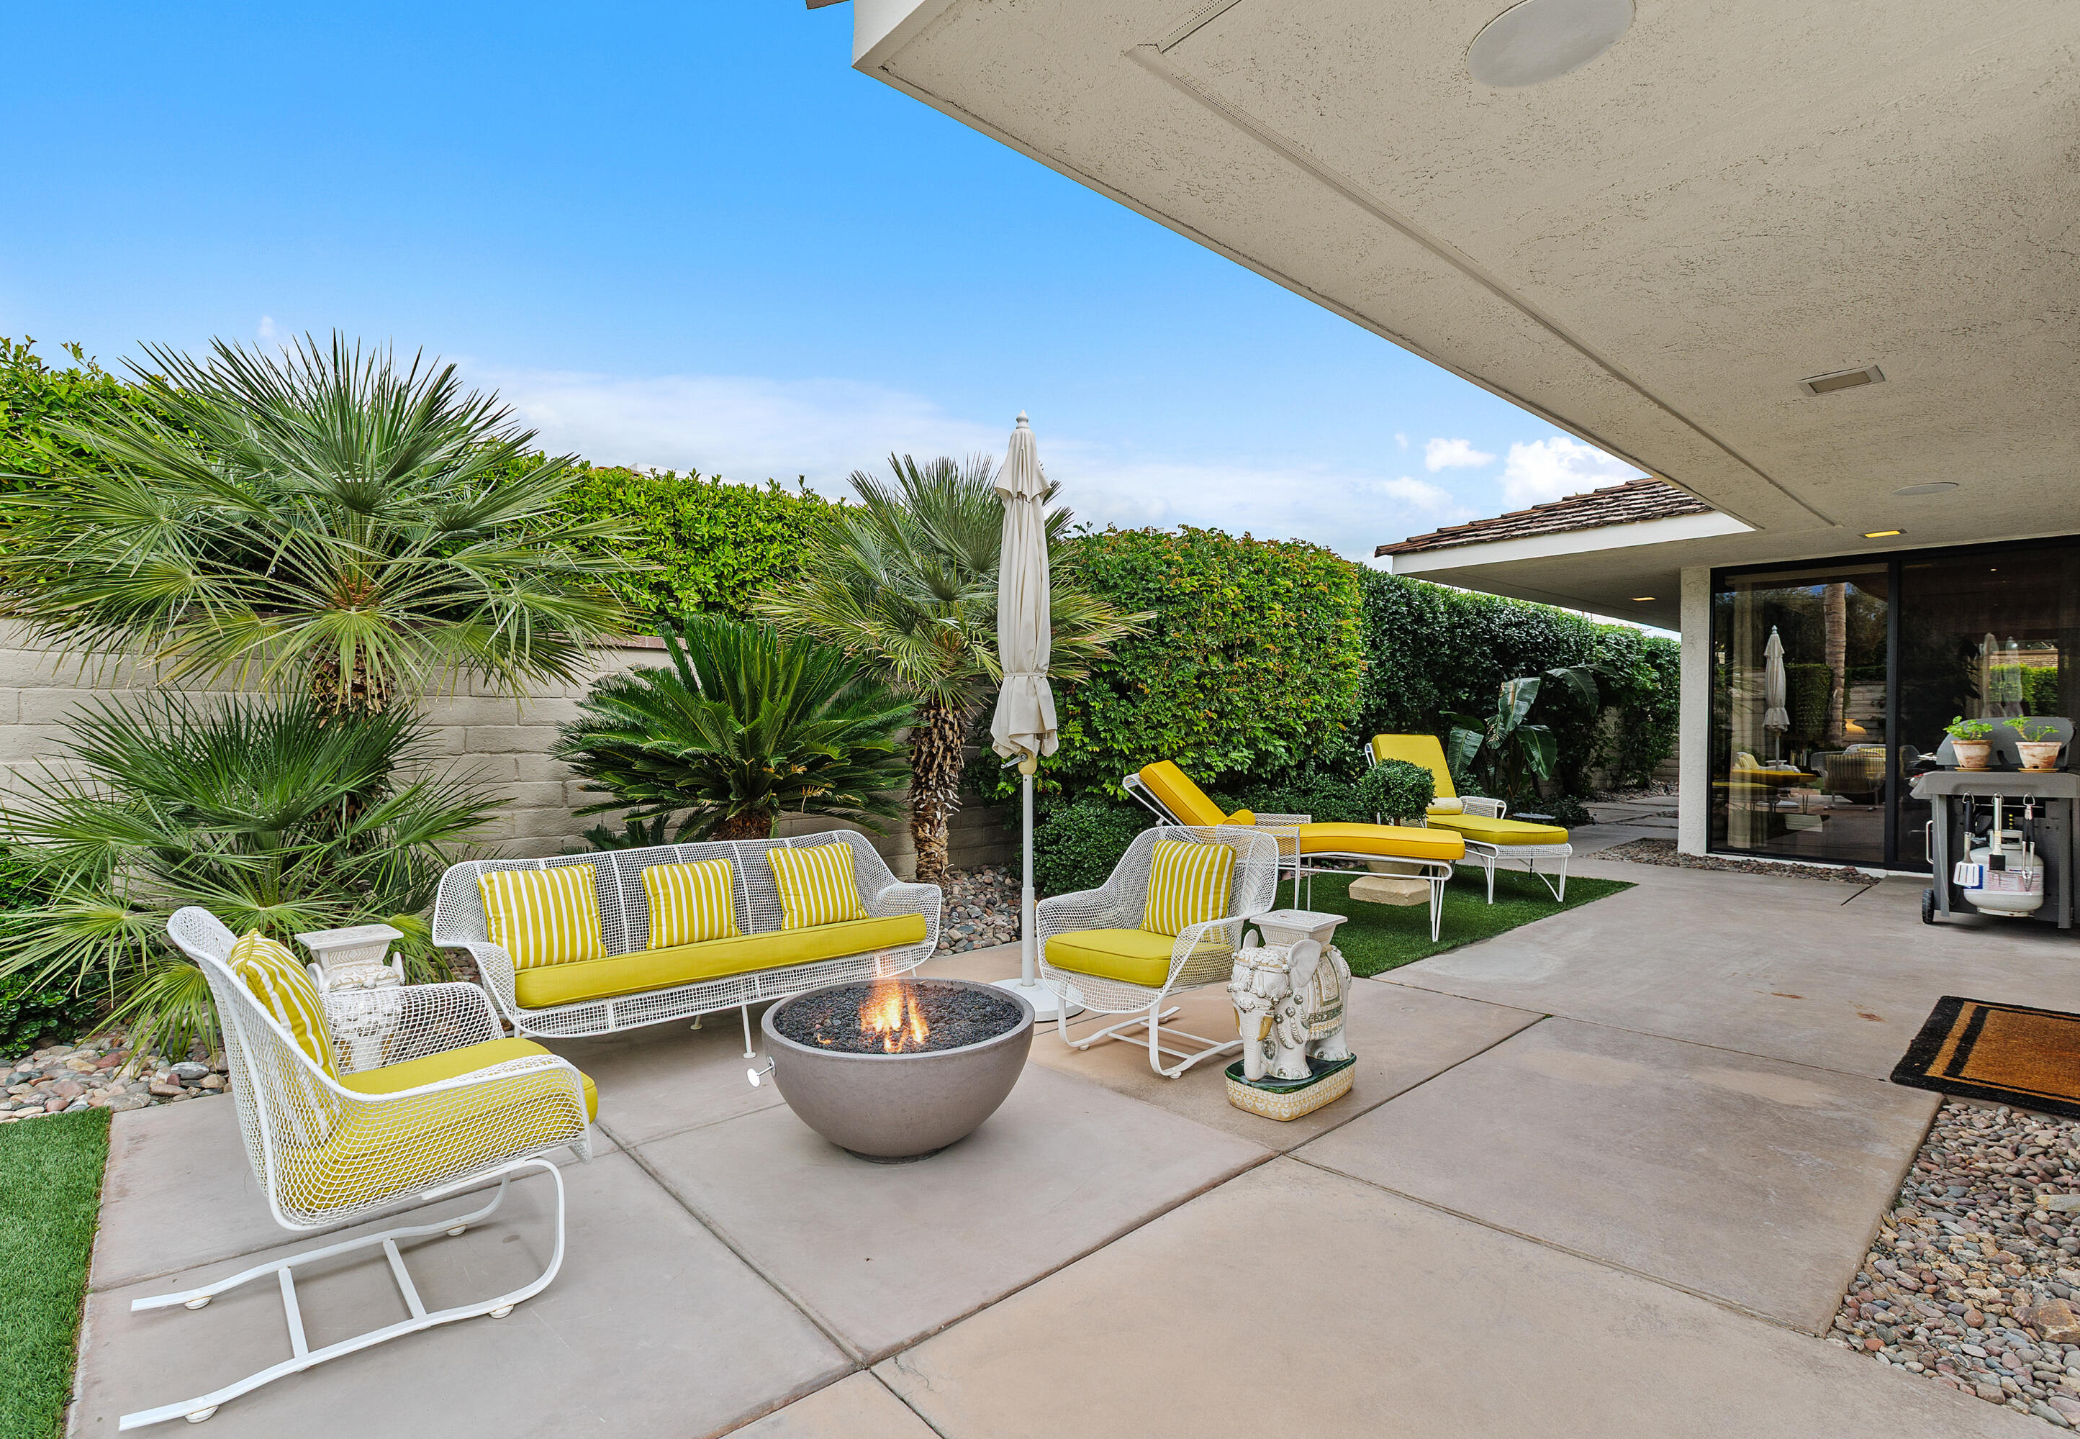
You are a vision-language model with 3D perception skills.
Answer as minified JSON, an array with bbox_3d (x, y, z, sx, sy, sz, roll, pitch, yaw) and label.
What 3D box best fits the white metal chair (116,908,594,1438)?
[{"bbox_3d":[-1.336,0.785,1.910,0.740,0.770,0.700,0,0,-40],"label":"white metal chair"}]

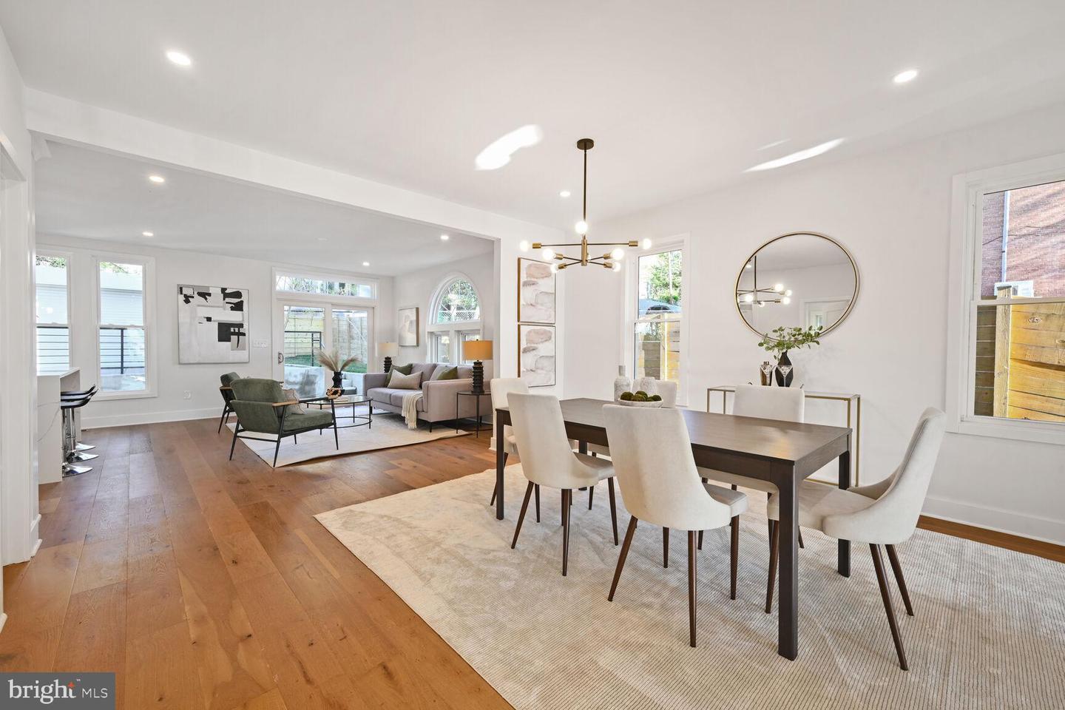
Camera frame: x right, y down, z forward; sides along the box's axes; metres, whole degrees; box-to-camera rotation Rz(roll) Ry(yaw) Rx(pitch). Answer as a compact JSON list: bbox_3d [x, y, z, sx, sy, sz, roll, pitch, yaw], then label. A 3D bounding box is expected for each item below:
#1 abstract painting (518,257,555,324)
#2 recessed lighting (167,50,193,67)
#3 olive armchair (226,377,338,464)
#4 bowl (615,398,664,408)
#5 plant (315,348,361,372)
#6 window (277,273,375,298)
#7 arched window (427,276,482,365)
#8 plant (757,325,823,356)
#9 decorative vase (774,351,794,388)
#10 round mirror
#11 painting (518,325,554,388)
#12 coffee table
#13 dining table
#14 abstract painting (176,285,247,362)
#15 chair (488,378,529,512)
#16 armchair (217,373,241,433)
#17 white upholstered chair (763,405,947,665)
[{"bbox_3d":[0.061,-0.758,5.021,0.610,0.760,0.040,-1,1,-44],"label":"abstract painting"},{"bbox_3d":[-1.816,-1.530,2.132,0.105,0.020,0.105,-1,2,-42],"label":"recessed lighting"},{"bbox_3d":[-2.716,0.669,4.539,0.710,0.850,0.800,0,1,22],"label":"olive armchair"},{"bbox_3d":[0.695,0.333,2.659,0.285,0.078,0.285,0,1,0],"label":"bowl"},{"bbox_3d":[-2.884,0.070,6.099,0.520,0.350,0.440,0,1,5],"label":"plant"},{"bbox_3d":[-3.949,-1.319,8.033,1.770,0.340,0.100,-1,2,-42],"label":"window"},{"bbox_3d":[-1.388,-0.571,7.302,0.120,1.660,1.730,-1,1,-44],"label":"arched window"},{"bbox_3d":[2.062,-0.119,3.334,0.320,0.250,0.440,-1,2,-42],"label":"plant"},{"bbox_3d":[2.030,0.138,3.331,0.130,0.345,0.130,-1,1,-44],"label":"decorative vase"},{"bbox_3d":[2.191,-0.580,3.488,0.035,0.910,0.910,-1,2,-42],"label":"round mirror"},{"bbox_3d":[0.055,0.021,4.993,0.600,0.755,0.050,-1,2,-42],"label":"painting"},{"bbox_3d":[-2.806,0.858,6.004,0.930,0.410,0.930,-1,1,-44],"label":"coffee table"},{"bbox_3d":[0.695,0.750,2.515,0.900,0.750,1.820,-1,1,-42],"label":"dining table"},{"bbox_3d":[-5.306,-0.492,6.933,0.945,1.270,0.045,-1,1,-44],"label":"abstract painting"},{"bbox_3d":[0.005,0.664,3.150,0.600,0.940,0.490,1,2,43],"label":"chair"},{"bbox_3d":[-4.096,0.651,6.119,0.800,0.830,0.700,-1,1,-31],"label":"armchair"},{"bbox_3d":[1.397,0.691,1.828,0.600,0.950,0.490,1,2,44],"label":"white upholstered chair"}]

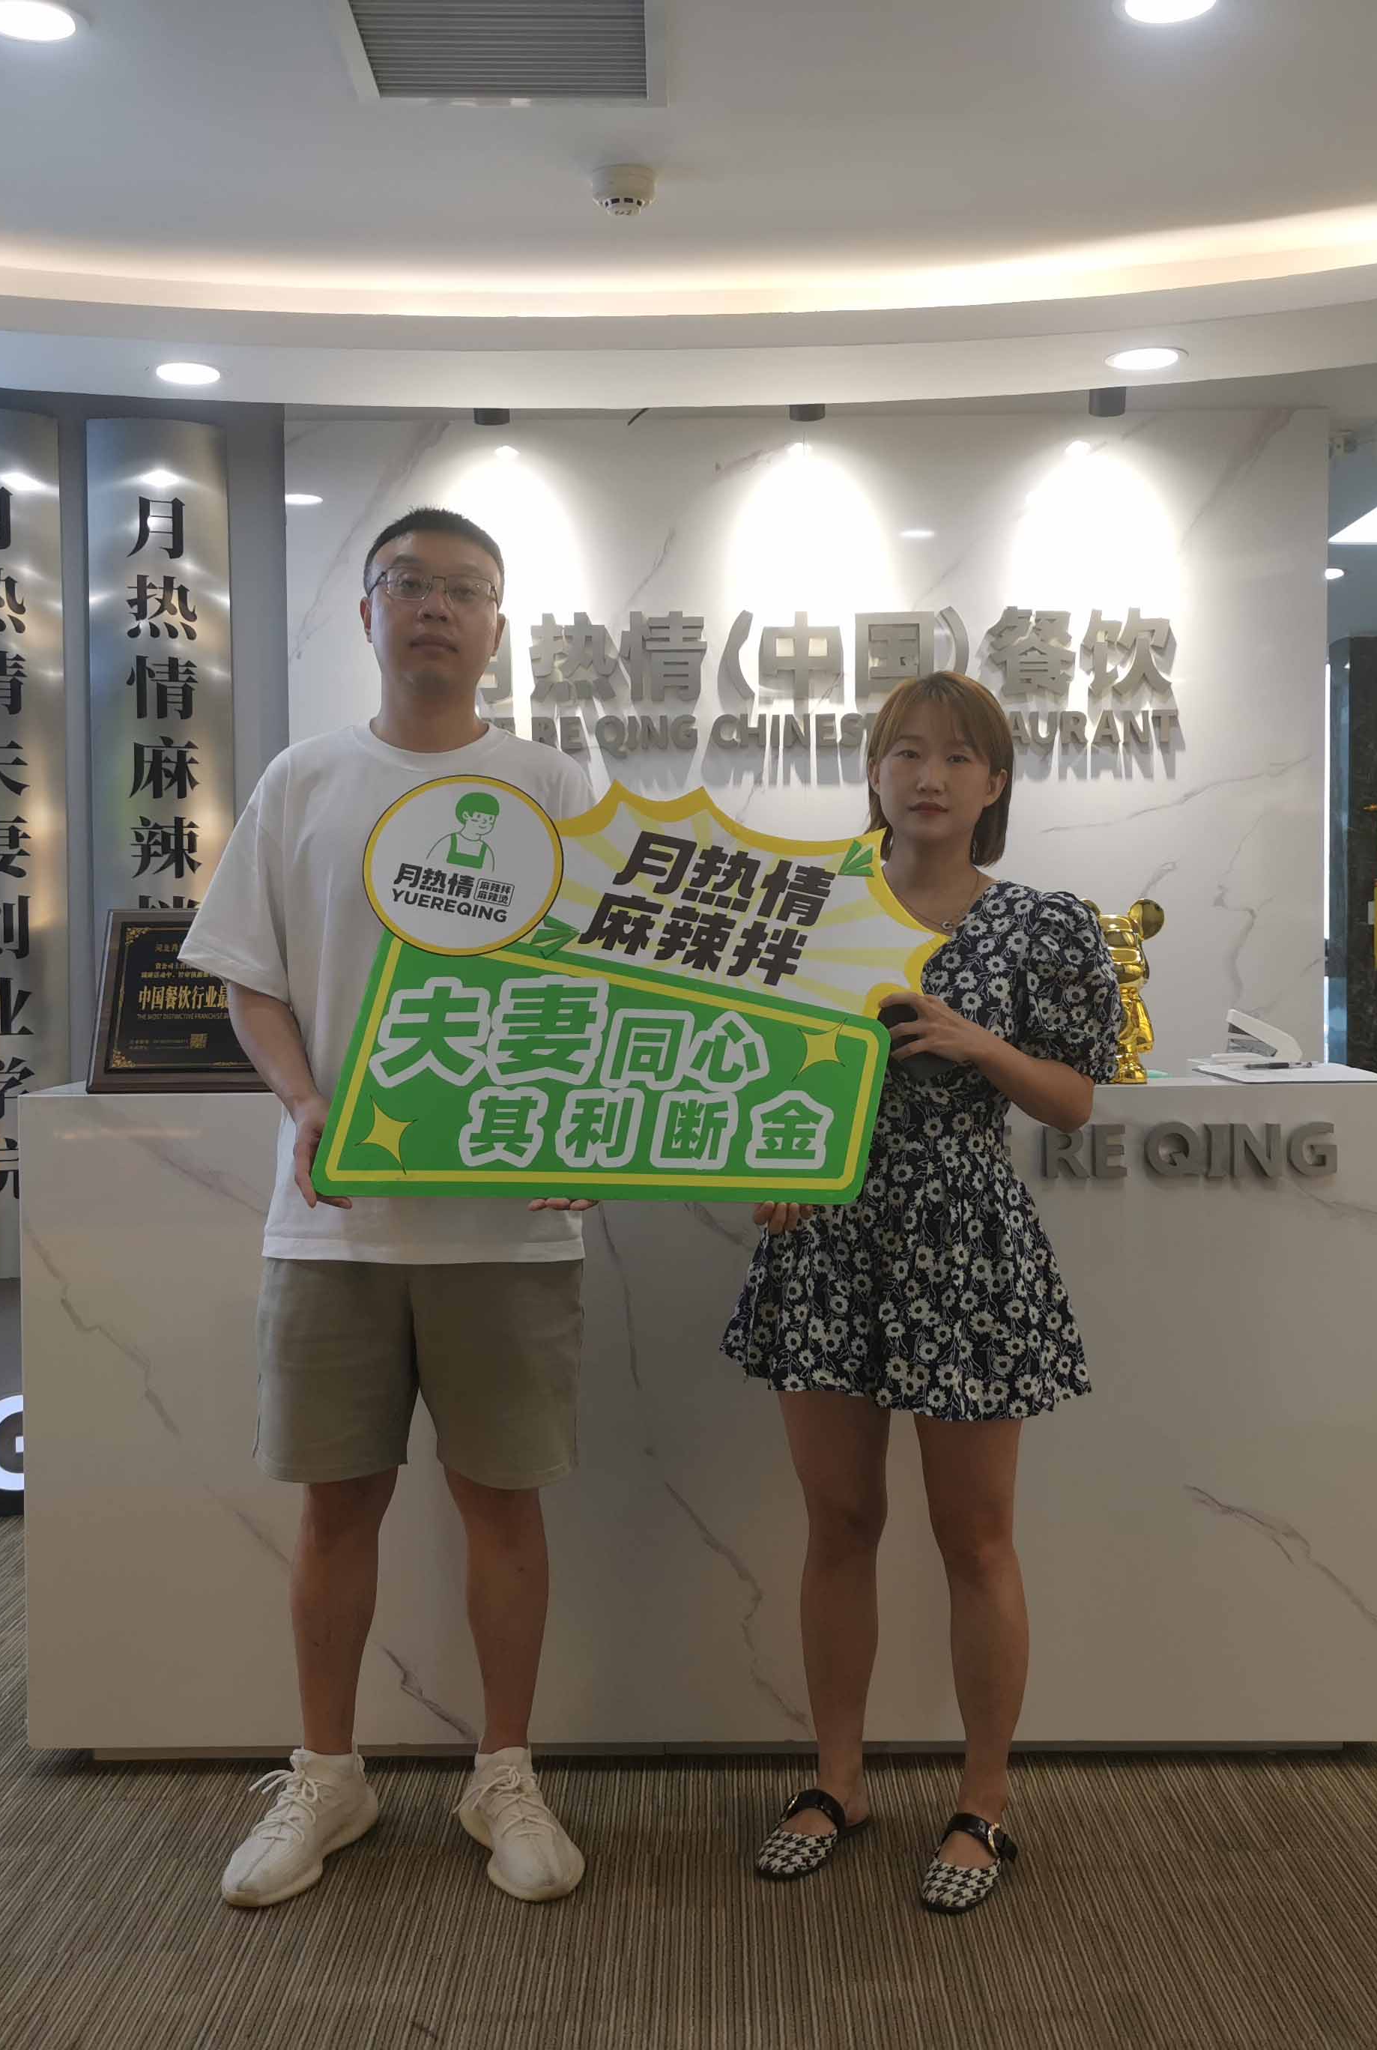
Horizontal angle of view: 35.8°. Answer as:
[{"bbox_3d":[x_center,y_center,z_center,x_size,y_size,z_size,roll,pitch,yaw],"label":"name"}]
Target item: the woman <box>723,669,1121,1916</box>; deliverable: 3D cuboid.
[{"bbox_3d":[0.308,0.311,2.810,0.490,1.560,0.370,0,2,14],"label":"woman"}]

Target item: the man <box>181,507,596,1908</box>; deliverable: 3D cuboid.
[{"bbox_3d":[-0.371,0.212,2.804,0.580,1.784,0.400,0,2,-3],"label":"man"}]

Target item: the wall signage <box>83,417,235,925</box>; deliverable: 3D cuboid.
[{"bbox_3d":[-1.122,-0.374,4.576,0.310,1.820,0.045,-1,2,-11],"label":"wall signage"}]

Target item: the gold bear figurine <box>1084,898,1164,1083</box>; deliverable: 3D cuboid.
[{"bbox_3d":[0.639,-0.048,3.180,0.145,0.275,0.105,0,2,1],"label":"gold bear figurine"}]

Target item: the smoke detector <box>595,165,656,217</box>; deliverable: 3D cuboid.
[{"bbox_3d":[-0.109,-1.420,3.640,0.104,0.062,0.104,0,2,0],"label":"smoke detector"}]

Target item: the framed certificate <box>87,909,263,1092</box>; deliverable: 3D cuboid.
[{"bbox_3d":[-0.669,-0.030,3.151,0.390,0.300,0.036,0,-26,1],"label":"framed certificate"}]

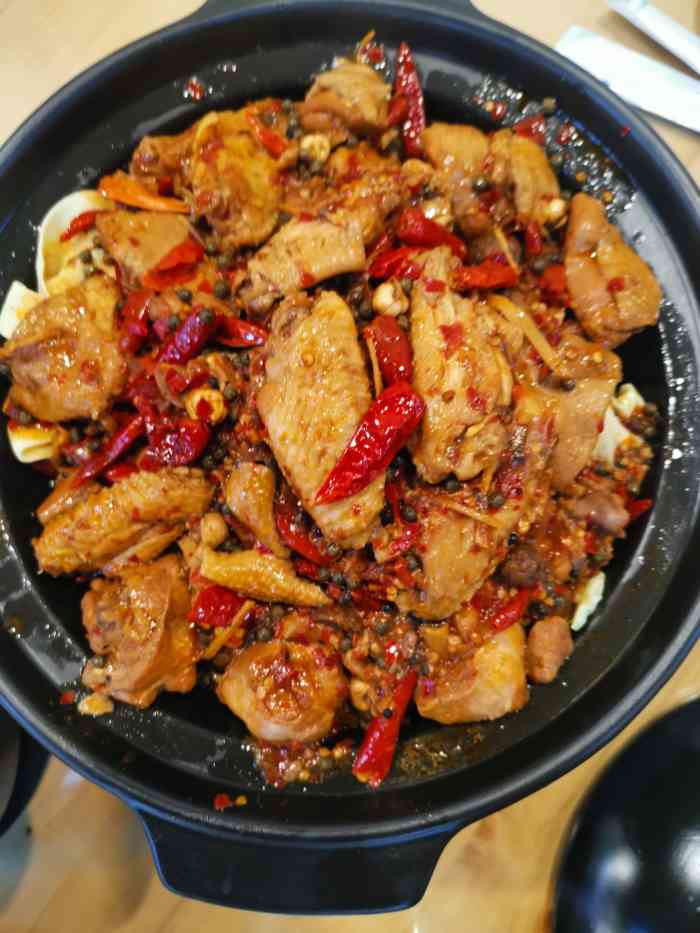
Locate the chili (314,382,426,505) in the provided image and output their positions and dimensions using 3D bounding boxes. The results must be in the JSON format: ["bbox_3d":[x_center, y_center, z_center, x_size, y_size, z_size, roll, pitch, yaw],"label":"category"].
[{"bbox_3d":[0.007,-0.008,0.246,0.014,0.013,0.052,40,86,9],"label":"chili"}]

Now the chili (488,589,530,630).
[{"bbox_3d":[0.059,0.053,0.268,0.007,0.010,0.020,44,86,10],"label":"chili"}]

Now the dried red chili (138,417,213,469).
[{"bbox_3d":[-0.069,-0.009,0.288,0.028,0.013,0.017,-20,79,0],"label":"dried red chili"}]

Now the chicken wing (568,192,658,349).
[{"bbox_3d":[0.103,-0.078,0.288,0.030,0.023,0.058,-10,80,1],"label":"chicken wing"}]

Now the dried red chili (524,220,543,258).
[{"bbox_3d":[0.069,-0.085,0.271,0.006,0.007,0.015,-6,81,3],"label":"dried red chili"}]

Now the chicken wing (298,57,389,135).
[{"bbox_3d":[-0.002,-0.156,0.309,0.037,0.024,0.027,2,80,3],"label":"chicken wing"}]

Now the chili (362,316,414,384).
[{"bbox_3d":[0.014,-0.043,0.277,0.015,0.012,0.030,-17,80,0],"label":"chili"}]

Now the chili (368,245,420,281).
[{"bbox_3d":[0.016,-0.075,0.269,0.022,0.010,0.010,-24,80,0],"label":"chili"}]

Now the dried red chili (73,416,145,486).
[{"bbox_3d":[-0.092,-0.006,0.279,0.006,0.009,0.036,42,85,9],"label":"dried red chili"}]

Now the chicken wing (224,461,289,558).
[{"bbox_3d":[-0.033,0.016,0.275,0.016,0.017,0.040,-22,80,-1],"label":"chicken wing"}]

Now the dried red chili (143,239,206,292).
[{"bbox_3d":[-0.067,-0.076,0.276,0.025,0.009,0.011,-39,80,-2],"label":"dried red chili"}]

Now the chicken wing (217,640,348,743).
[{"bbox_3d":[-0.026,0.086,0.277,0.048,0.030,0.039,9,81,6],"label":"chicken wing"}]

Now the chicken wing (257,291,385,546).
[{"bbox_3d":[-0.010,-0.018,0.261,0.037,0.023,0.091,-11,80,3],"label":"chicken wing"}]

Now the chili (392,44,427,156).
[{"bbox_3d":[0.025,-0.153,0.304,0.012,0.012,0.049,-4,80,2],"label":"chili"}]

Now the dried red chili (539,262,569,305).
[{"bbox_3d":[0.081,-0.072,0.288,0.011,0.009,0.019,-7,80,2],"label":"dried red chili"}]

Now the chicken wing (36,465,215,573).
[{"bbox_3d":[-0.082,0.020,0.269,0.064,0.025,0.027,-21,80,1],"label":"chicken wing"}]

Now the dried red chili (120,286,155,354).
[{"bbox_3d":[-0.081,-0.055,0.277,0.011,0.010,0.026,12,82,6],"label":"dried red chili"}]

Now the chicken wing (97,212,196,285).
[{"bbox_3d":[-0.085,-0.090,0.299,0.041,0.020,0.027,18,82,6],"label":"chicken wing"}]

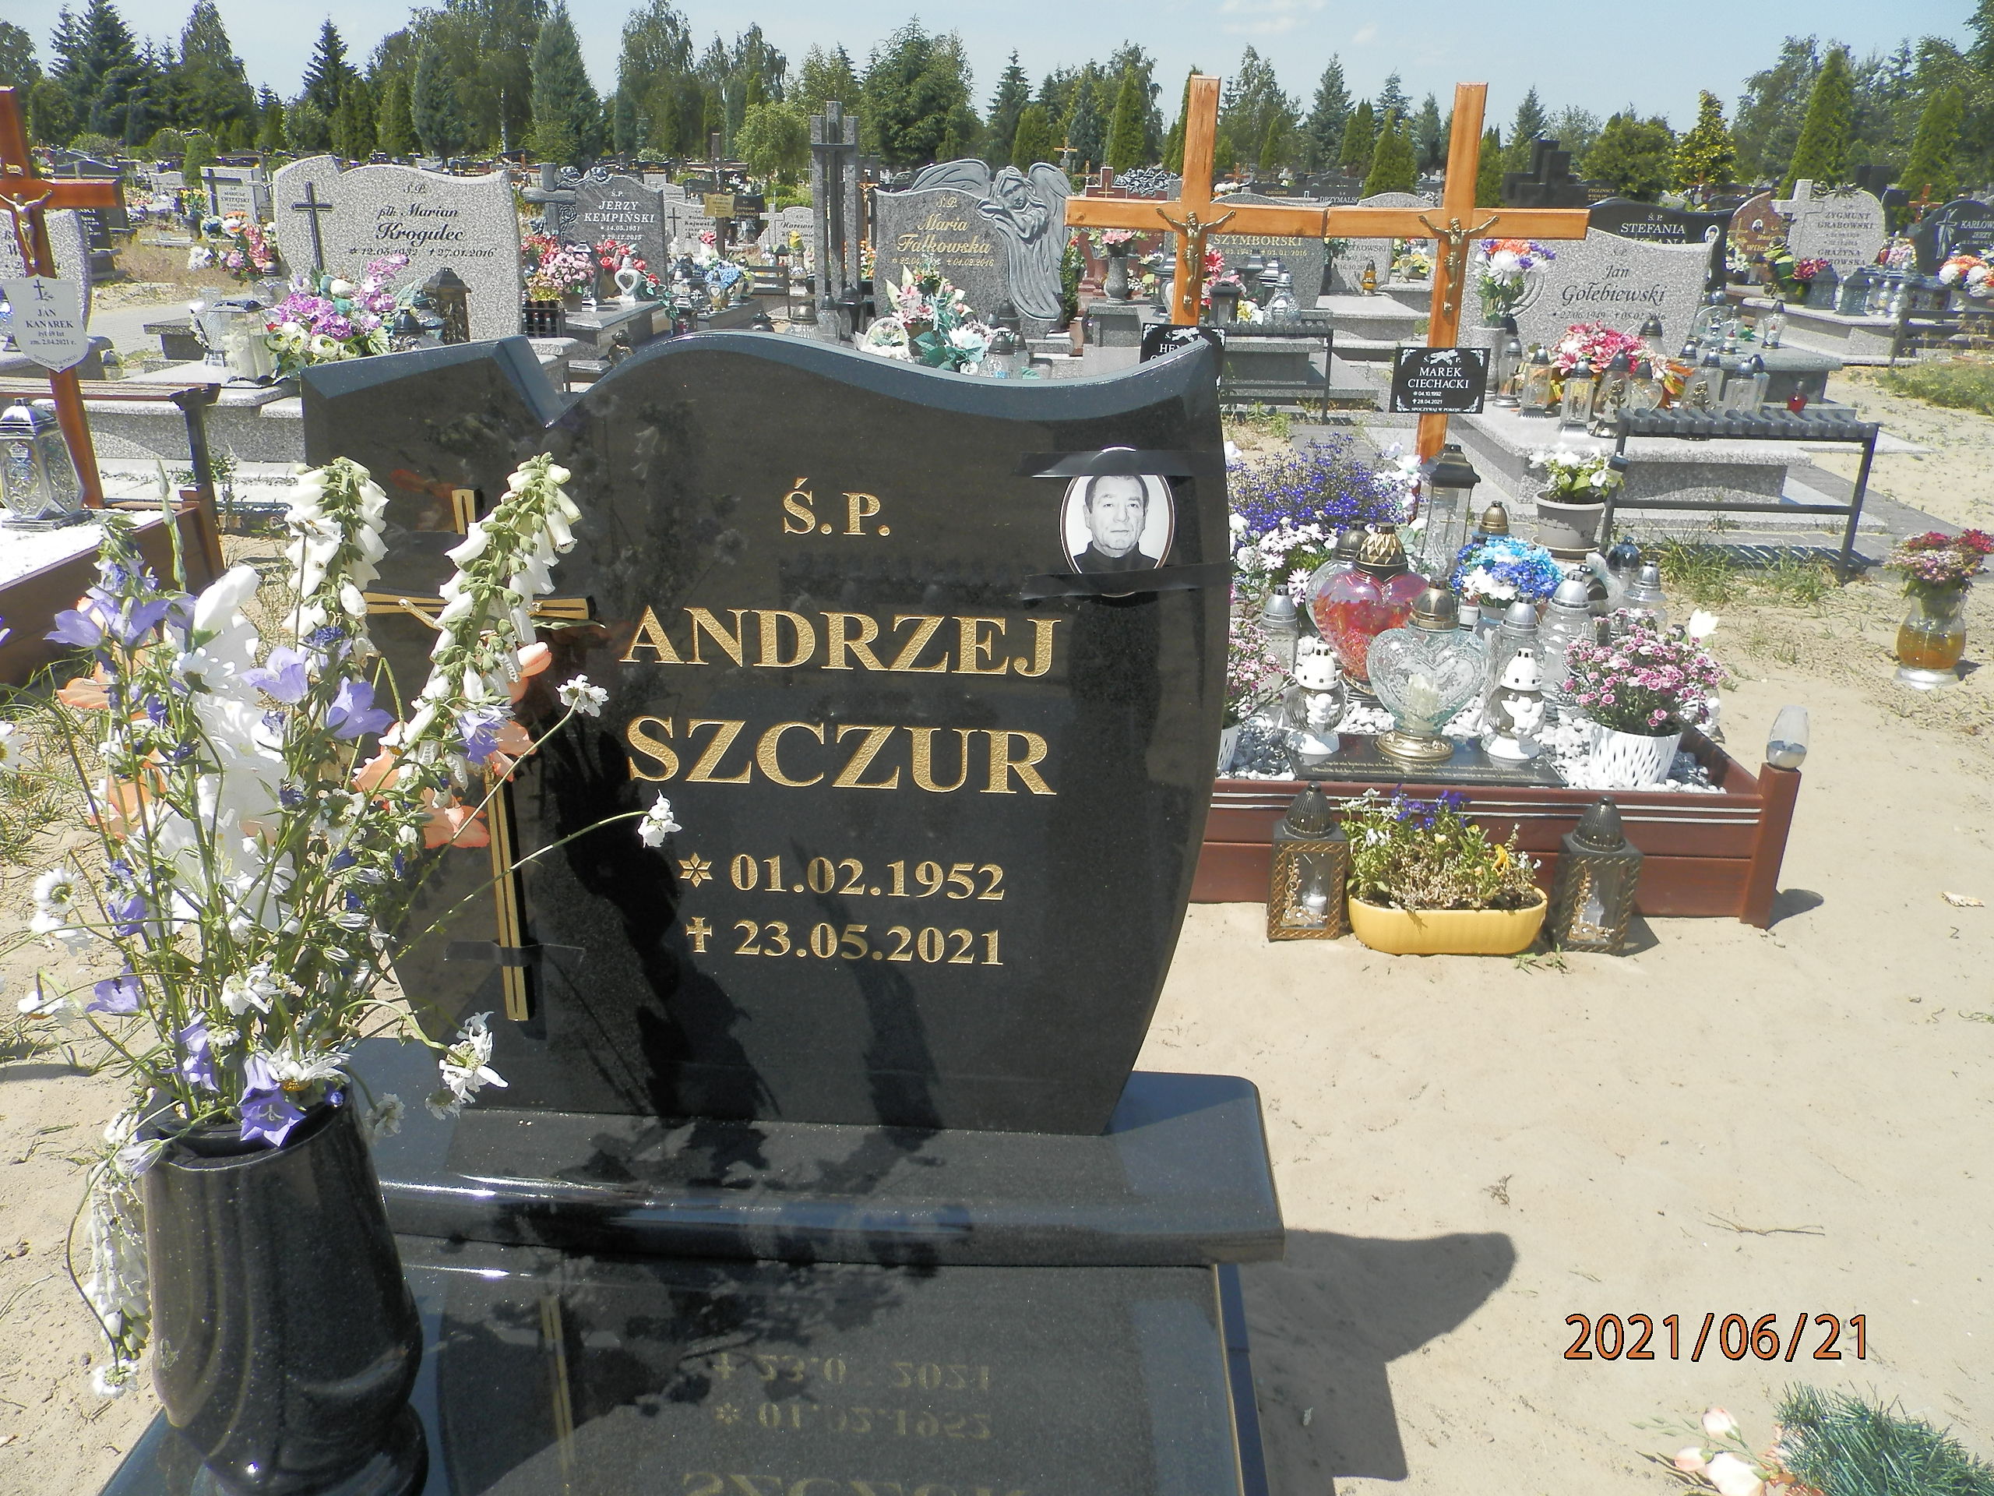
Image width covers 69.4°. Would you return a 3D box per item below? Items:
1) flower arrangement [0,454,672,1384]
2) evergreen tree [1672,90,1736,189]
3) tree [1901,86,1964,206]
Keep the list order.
[{"bbox_3d":[-0.387,0.103,0.888,0.370,0.530,0.330,2,21,2],"label":"flower arrangement"},{"bbox_3d":[15.352,-12.856,31.407,1.384,2.663,1.384,2,23,4],"label":"evergreen tree"},{"bbox_3d":[18.840,-11.960,29.589,1.256,3.019,1.256,2,22,2],"label":"tree"}]

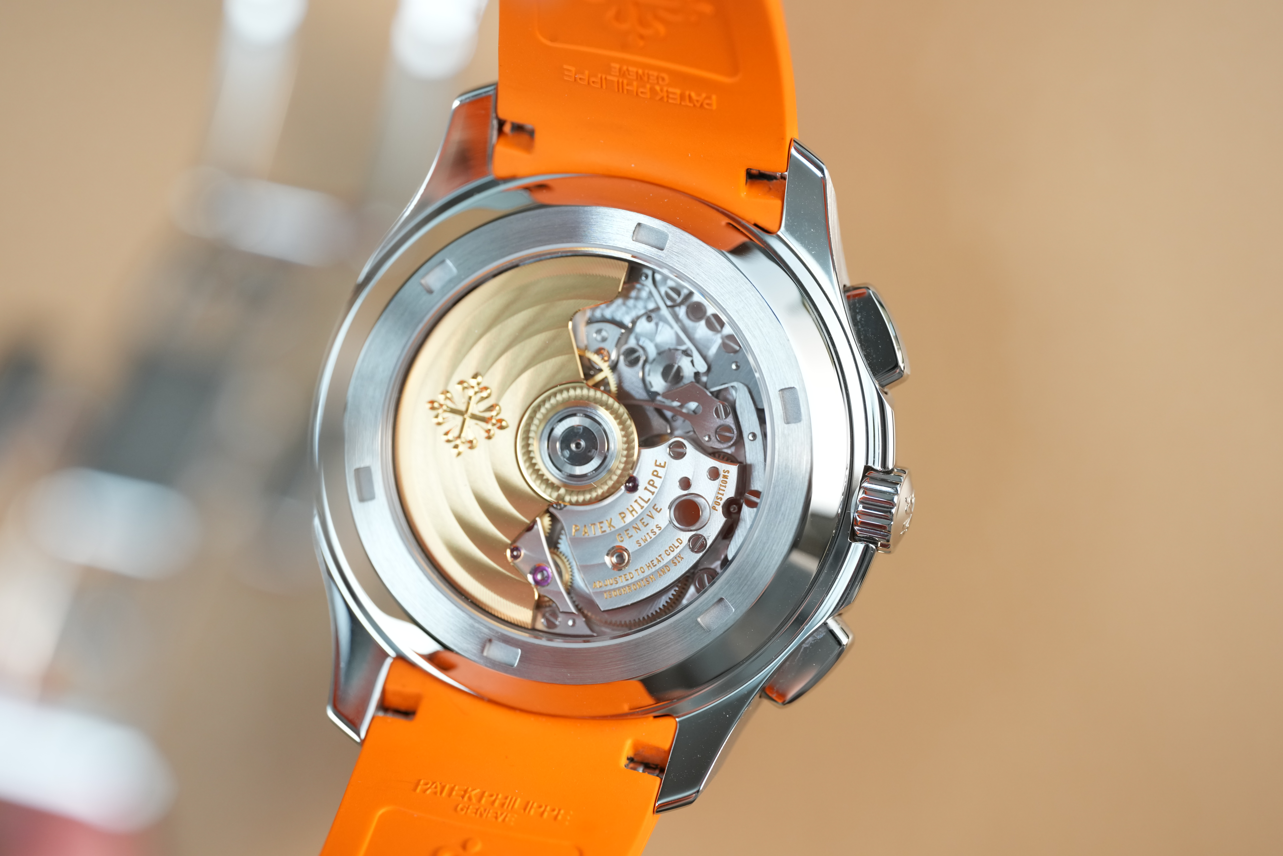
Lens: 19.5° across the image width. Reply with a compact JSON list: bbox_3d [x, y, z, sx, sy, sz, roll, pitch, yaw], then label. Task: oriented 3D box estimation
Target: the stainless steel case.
[{"bbox_3d":[-0.003,0.002,0.270,0.043,0.049,0.012,12,2,13],"label":"stainless steel case"}]

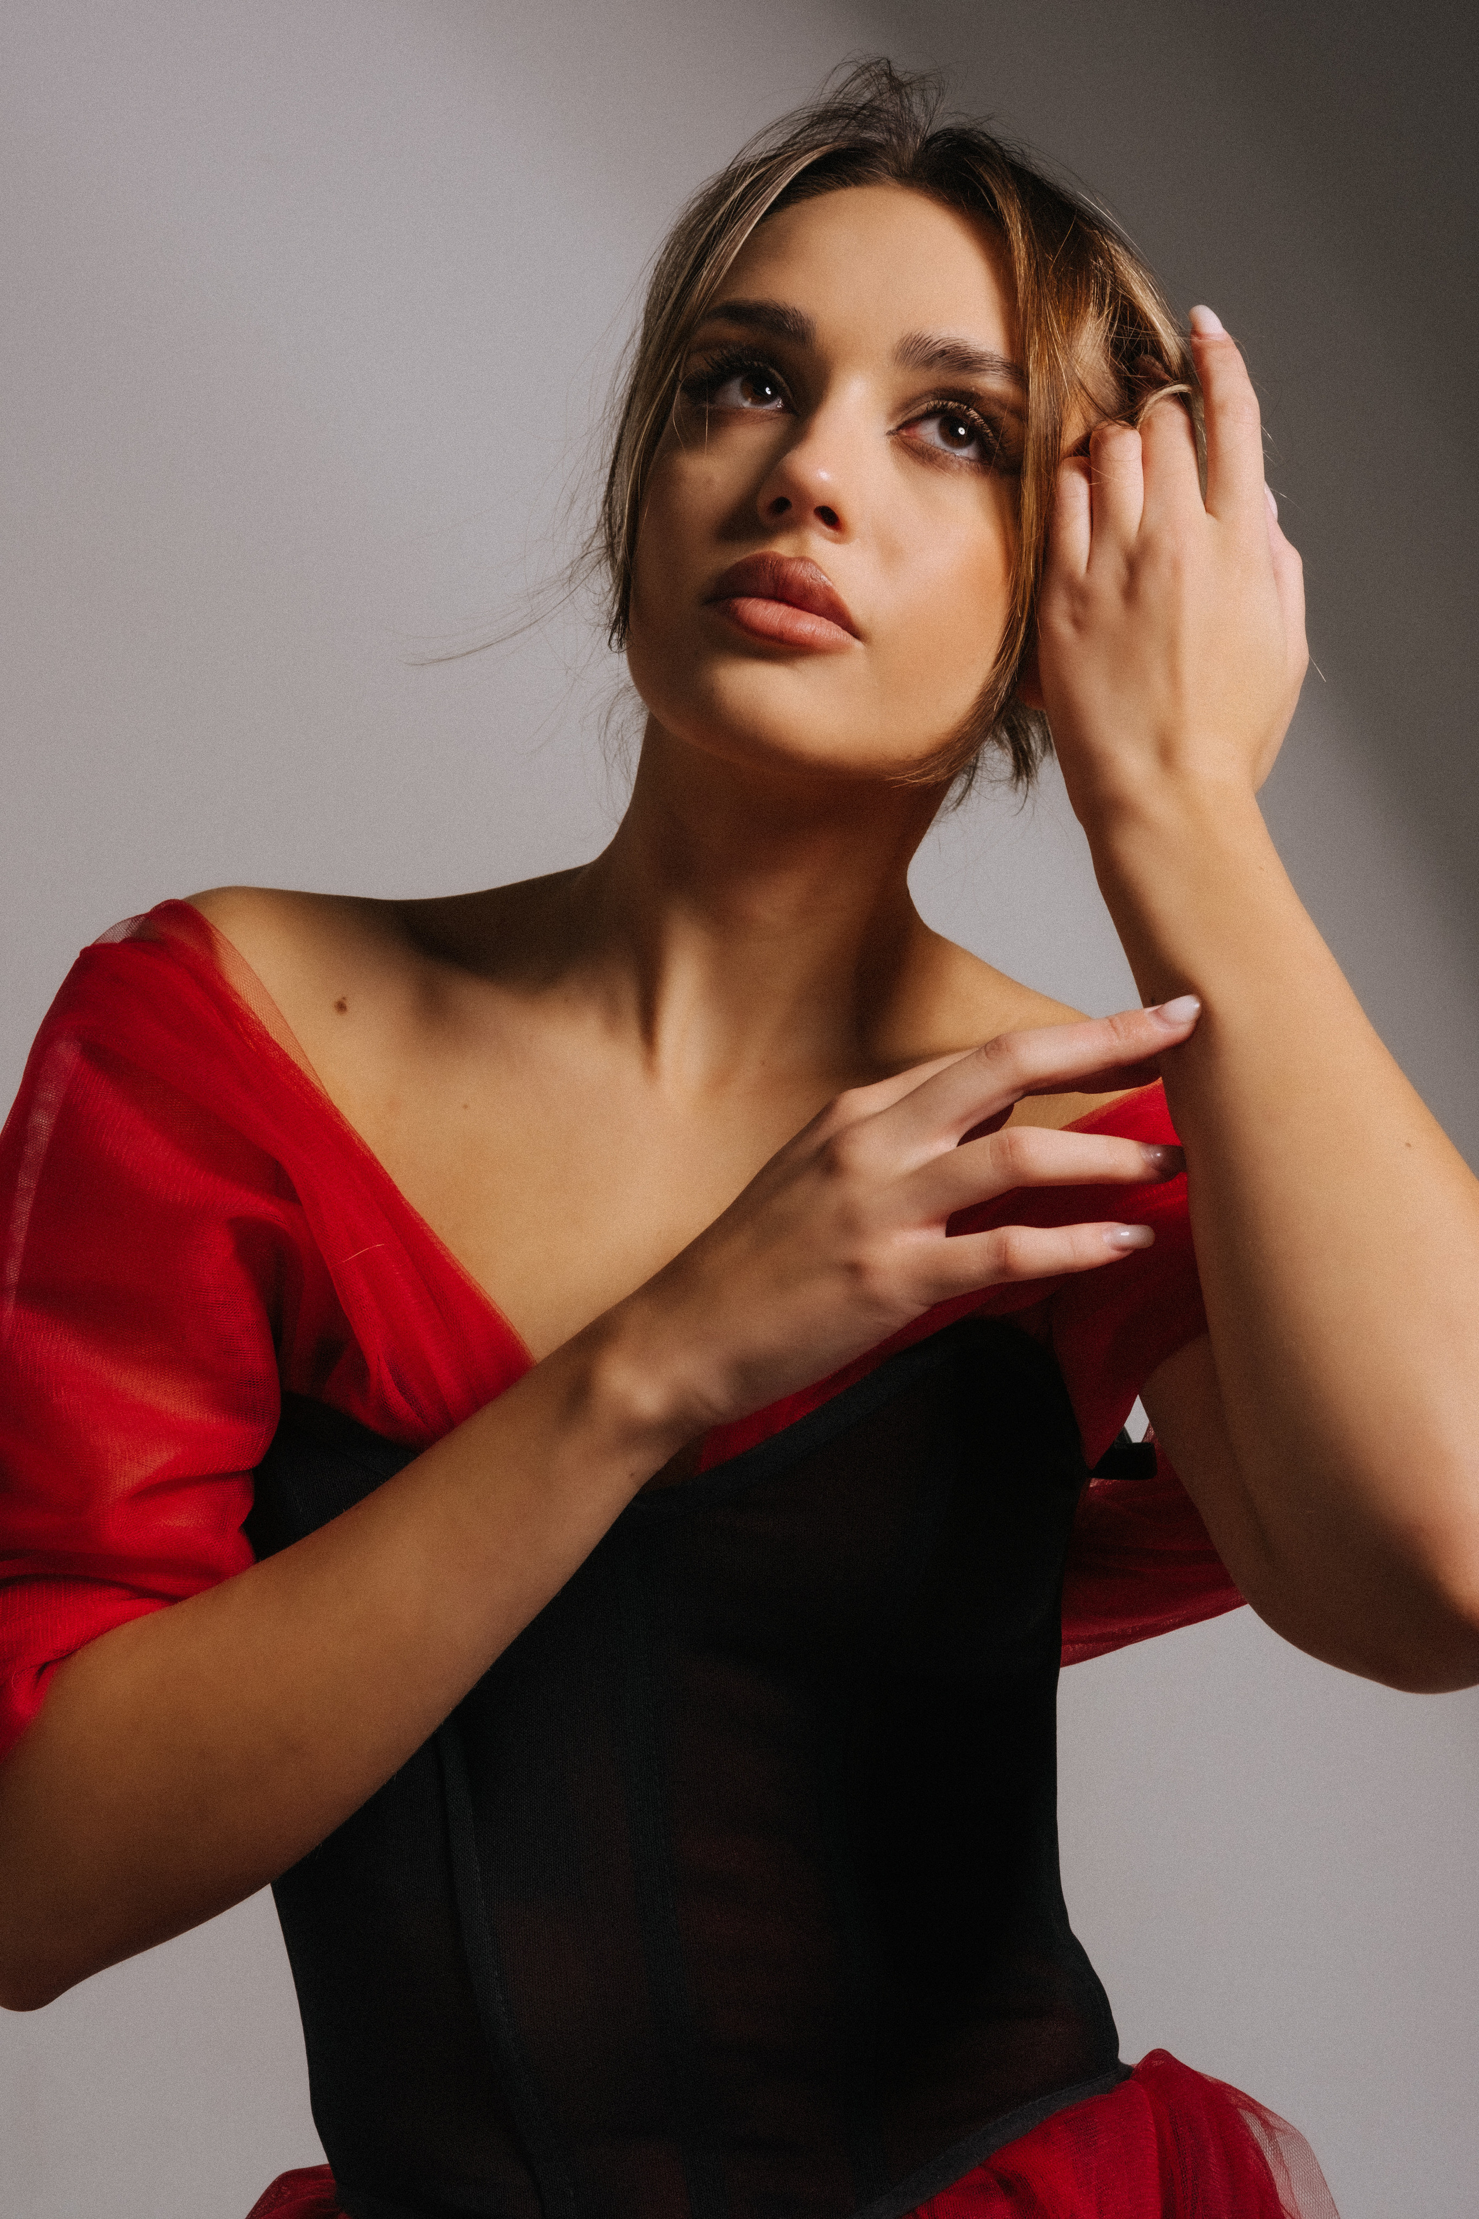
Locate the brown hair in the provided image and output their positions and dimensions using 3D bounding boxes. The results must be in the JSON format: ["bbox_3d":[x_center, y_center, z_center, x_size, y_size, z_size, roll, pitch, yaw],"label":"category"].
[{"bbox_3d":[0.058,-0.214,1.076,0.175,0.235,0.195,15,-7,11],"label":"brown hair"}]

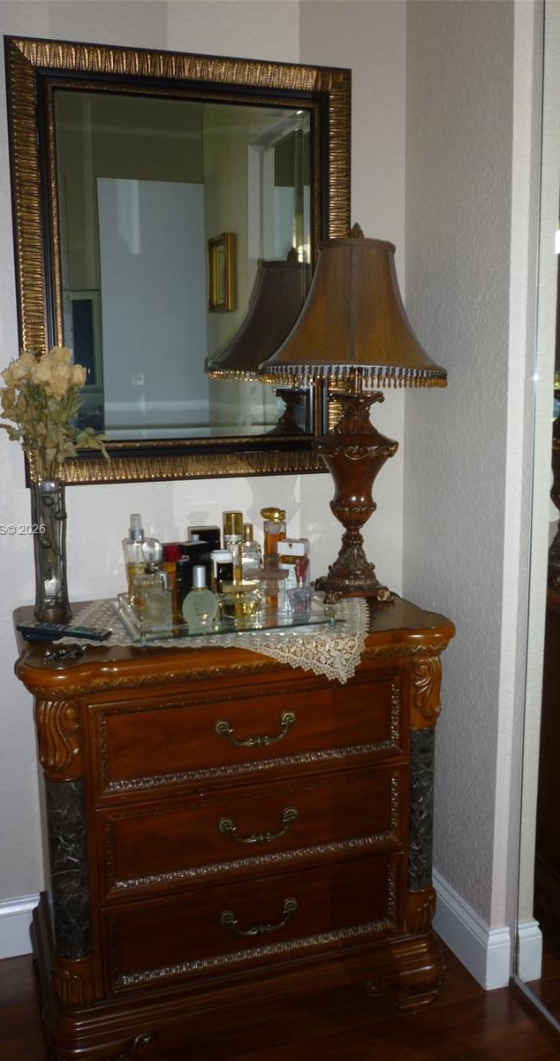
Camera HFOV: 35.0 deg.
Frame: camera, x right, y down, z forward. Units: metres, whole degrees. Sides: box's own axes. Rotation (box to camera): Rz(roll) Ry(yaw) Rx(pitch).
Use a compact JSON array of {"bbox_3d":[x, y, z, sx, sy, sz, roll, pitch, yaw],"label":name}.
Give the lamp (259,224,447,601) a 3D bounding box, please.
[{"bbox_3d":[0.158,-0.232,1.797,0.396,0.751,0.384,-1,9,0],"label":"lamp"}]

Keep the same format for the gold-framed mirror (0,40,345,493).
[{"bbox_3d":[-0.180,-0.532,1.841,0.706,0.856,0.040,-3,9,-17],"label":"gold-framed mirror"}]

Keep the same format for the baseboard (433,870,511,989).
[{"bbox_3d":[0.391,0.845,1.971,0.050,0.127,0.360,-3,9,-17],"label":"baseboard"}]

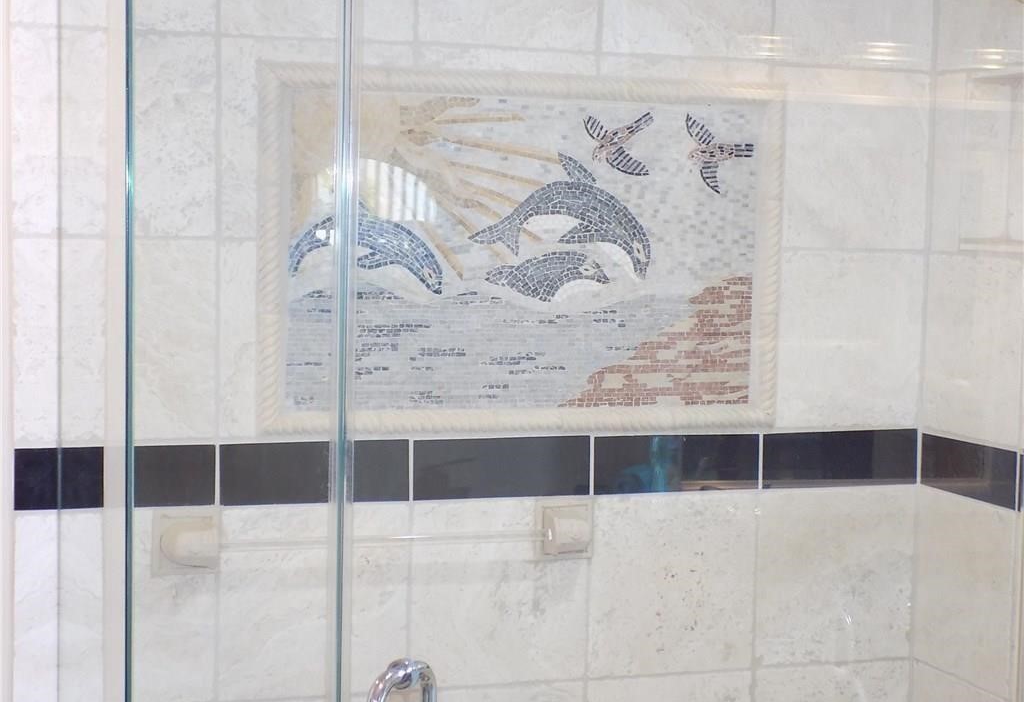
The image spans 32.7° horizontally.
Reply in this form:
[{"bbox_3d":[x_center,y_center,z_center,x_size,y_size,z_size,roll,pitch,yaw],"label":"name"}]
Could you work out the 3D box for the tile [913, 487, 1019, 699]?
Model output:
[{"bbox_3d":[0.769,0.405,2.964,0.011,0.304,0.290,0,4,-18],"label":"tile"}]

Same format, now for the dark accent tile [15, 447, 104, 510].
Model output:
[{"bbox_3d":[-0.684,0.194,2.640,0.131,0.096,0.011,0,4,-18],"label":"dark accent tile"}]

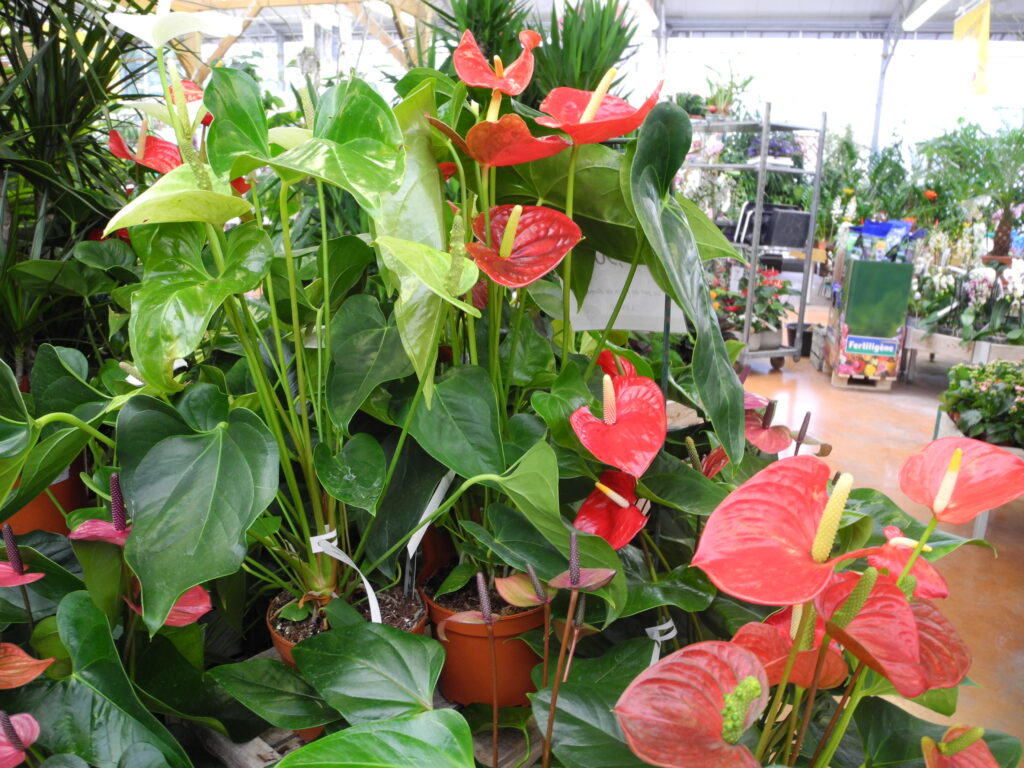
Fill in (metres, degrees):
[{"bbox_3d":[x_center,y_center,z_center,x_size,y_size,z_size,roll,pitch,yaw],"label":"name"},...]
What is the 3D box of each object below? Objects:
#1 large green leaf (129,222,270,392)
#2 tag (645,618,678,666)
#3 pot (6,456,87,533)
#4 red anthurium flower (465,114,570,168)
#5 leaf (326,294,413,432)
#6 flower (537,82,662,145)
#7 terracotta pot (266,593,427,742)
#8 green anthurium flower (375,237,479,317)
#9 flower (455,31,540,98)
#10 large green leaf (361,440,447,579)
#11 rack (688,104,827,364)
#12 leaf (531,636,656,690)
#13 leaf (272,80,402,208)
[{"bbox_3d":[-0.302,-0.074,0.800,0.118,0.150,0.065,12,-7,-3],"label":"large green leaf"},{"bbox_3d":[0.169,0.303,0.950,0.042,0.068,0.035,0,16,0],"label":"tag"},{"bbox_3d":[-0.738,0.165,1.280,0.170,0.140,0.170,0,16,0],"label":"pot"},{"bbox_3d":[0.004,-0.252,0.860,0.110,0.055,0.090,0,13,-12],"label":"red anthurium flower"},{"bbox_3d":[-0.164,-0.024,0.960,0.105,0.160,0.045,16,-12,10],"label":"leaf"},{"bbox_3d":[0.089,-0.275,0.840,0.128,0.062,0.100,0,16,0],"label":"flower"},{"bbox_3d":[-0.179,0.316,0.940,0.176,0.143,0.176,0,16,0],"label":"terracotta pot"},{"bbox_3d":[-0.090,-0.119,0.890,0.112,0.085,0.085,-5,15,-20],"label":"green anthurium flower"},{"bbox_3d":[-0.016,-0.337,0.870,0.090,0.062,0.070,2,13,-3],"label":"flower"},{"bbox_3d":[-0.132,0.148,1.000,0.100,0.165,0.050,10,-6,2],"label":"large green leaf"},{"bbox_3d":[1.680,-1.190,6.700,0.565,1.900,1.350,-5,14,-31],"label":"rack"},{"bbox_3d":[0.083,0.292,0.850,0.125,0.045,0.100,10,14,30],"label":"leaf"},{"bbox_3d":[-0.169,-0.231,0.800,0.125,0.125,0.085,1,-6,-9],"label":"leaf"}]

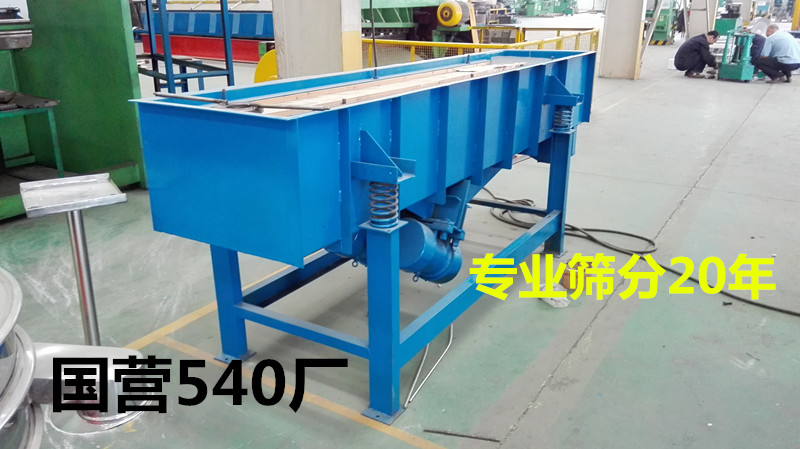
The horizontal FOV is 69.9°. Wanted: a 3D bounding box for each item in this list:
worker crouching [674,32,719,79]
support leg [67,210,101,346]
[{"bbox_3d":[5.843,-3.358,11.281,0.732,0.880,0.500,8,22,21],"label":"worker crouching"},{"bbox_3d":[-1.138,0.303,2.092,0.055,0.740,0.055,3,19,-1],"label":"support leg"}]

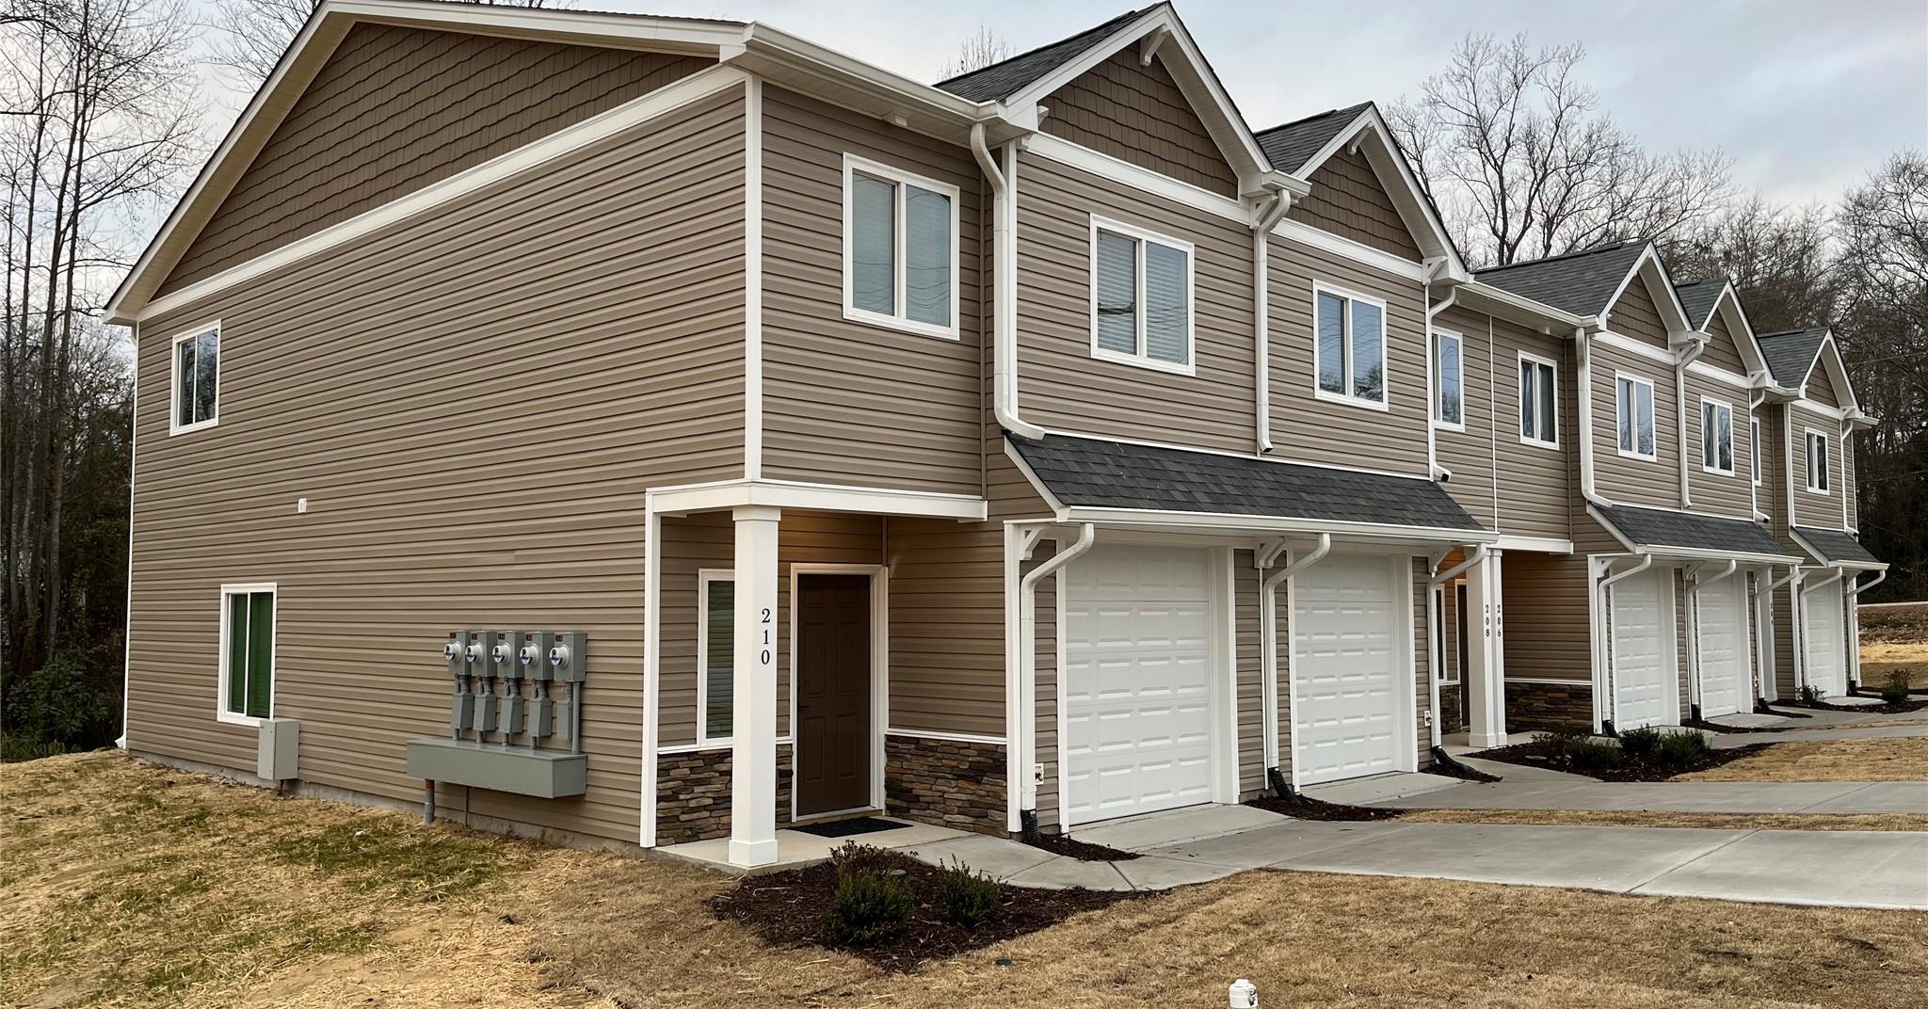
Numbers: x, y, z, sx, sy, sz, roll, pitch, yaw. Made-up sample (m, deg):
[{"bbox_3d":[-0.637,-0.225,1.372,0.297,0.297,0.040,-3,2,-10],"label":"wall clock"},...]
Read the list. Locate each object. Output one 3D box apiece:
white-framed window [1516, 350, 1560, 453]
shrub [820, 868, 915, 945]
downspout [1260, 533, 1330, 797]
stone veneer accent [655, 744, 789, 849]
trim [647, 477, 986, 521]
[{"bbox_3d":[7.950,-1.421,19.988,0.100,1.270,1.284,-4,-6,44],"label":"white-framed window"},{"bbox_3d":[-0.571,2.326,8.576,0.520,0.400,0.520,0,-4,0],"label":"shrub"},{"bbox_3d":[3.252,1.572,14.108,0.720,2.560,0.110,-4,-6,44],"label":"downspout"},{"bbox_3d":[-1.868,2.272,11.459,0.073,0.731,1.364,-4,-5,43],"label":"stone veneer accent"},{"bbox_3d":[-1.123,-0.004,11.630,1.324,0.219,2.517,-4,-5,43],"label":"trim"}]

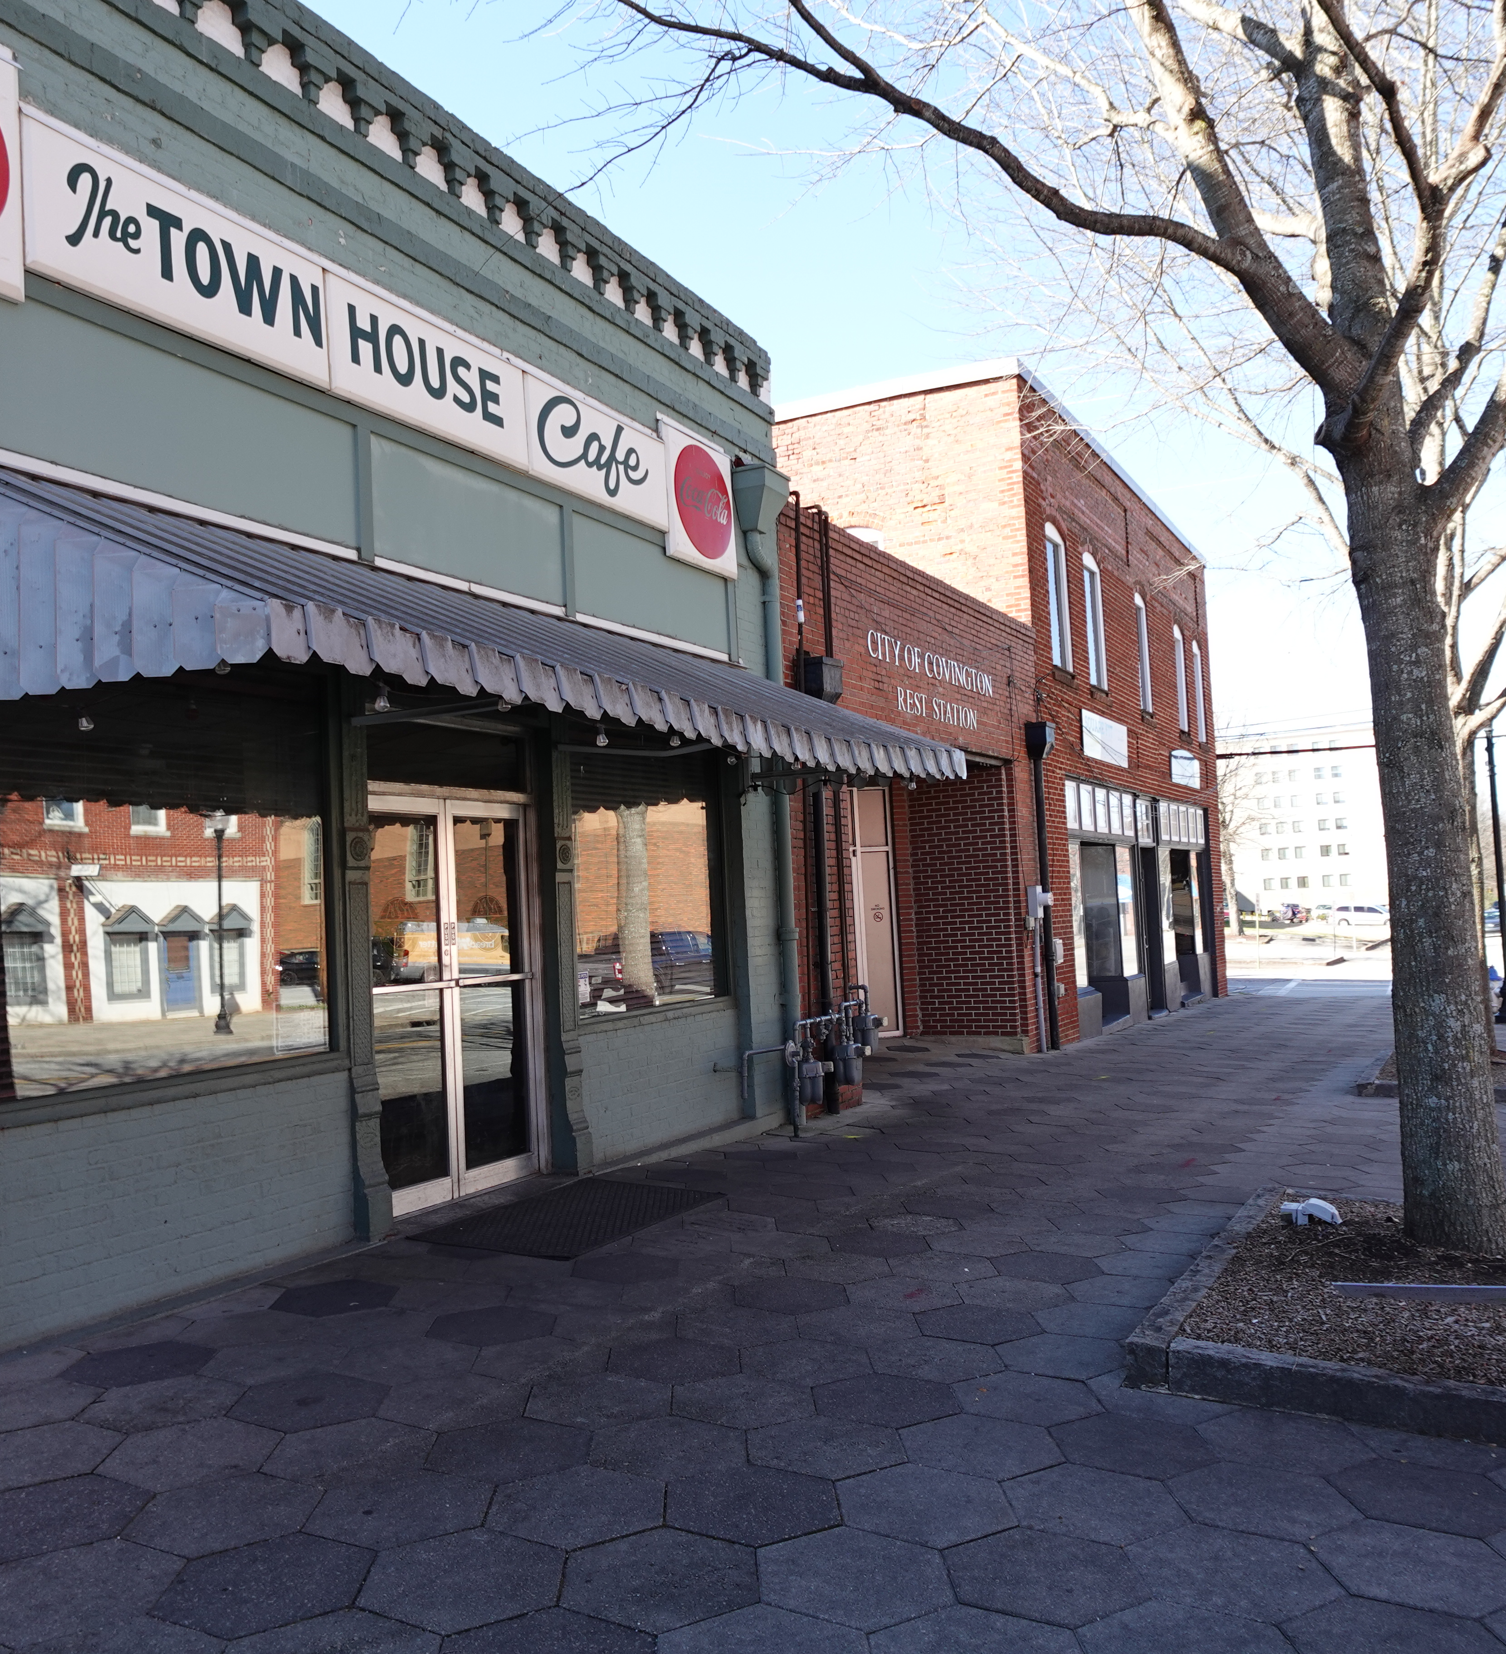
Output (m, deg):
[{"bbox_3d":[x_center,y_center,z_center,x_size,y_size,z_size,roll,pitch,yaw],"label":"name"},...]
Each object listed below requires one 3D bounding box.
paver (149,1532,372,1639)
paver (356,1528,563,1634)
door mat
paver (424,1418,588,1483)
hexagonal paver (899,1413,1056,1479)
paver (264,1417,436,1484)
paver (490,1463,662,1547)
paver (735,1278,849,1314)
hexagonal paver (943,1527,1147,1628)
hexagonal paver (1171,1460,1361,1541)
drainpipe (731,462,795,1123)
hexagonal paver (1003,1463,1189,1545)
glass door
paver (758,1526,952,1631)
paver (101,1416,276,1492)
[{"bbox_3d":[-1.139,1.808,3.245,0.455,0.055,0.525,0,-3,-2],"label":"paver"},{"bbox_3d":[-0.666,1.760,3.161,0.440,0.060,0.508,0,-4,-2],"label":"paver"},{"bbox_3d":[-0.896,1.972,7.026,0.890,0.012,1.520,-1,-3,27],"label":"door mat"},{"bbox_3d":[-0.697,1.809,3.932,0.440,0.060,0.508,0,-4,-2],"label":"paver"},{"bbox_3d":[0.670,1.863,4.089,0.457,0.060,0.520,0,-3,-2],"label":"hexagonal paver"},{"bbox_3d":[-1.162,1.841,4.001,0.455,0.055,0.525,0,-3,-2],"label":"paver"},{"bbox_3d":[-0.462,1.827,3.657,0.455,0.055,0.525,0,-3,-2],"label":"paver"},{"bbox_3d":[0.155,1.960,5.688,0.455,0.060,0.525,0,-4,-2],"label":"paver"},{"bbox_3d":[0.688,1.812,3.296,0.455,0.060,0.525,0,-4,-2],"label":"hexagonal paver"},{"bbox_3d":[1.373,1.842,3.723,0.455,0.060,0.525,0,-4,-2],"label":"hexagonal paver"},{"bbox_3d":[0.196,-0.235,10.012,0.250,4.720,0.430,-5,-4,27],"label":"drainpipe"},{"bbox_3d":[0.910,1.832,3.676,0.455,0.055,0.525,0,-3,-2],"label":"hexagonal paver"},{"bbox_3d":[-1.646,0.917,7.426,0.060,2.135,1.430,-5,-5,28],"label":"glass door"},{"bbox_3d":[0.233,1.809,3.281,0.455,0.060,0.525,0,-4,-2],"label":"paver"},{"bbox_3d":[-1.628,1.850,4.004,0.457,0.060,0.520,0,-3,-2],"label":"paver"}]

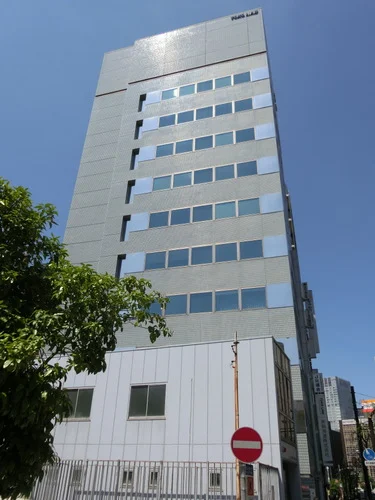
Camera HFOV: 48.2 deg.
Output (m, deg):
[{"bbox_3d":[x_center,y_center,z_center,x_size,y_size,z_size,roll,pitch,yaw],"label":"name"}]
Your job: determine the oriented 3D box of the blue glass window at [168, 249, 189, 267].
[{"bbox_3d":[-0.557,0.548,27.871,1.430,1.291,0.120,-7,-32,15],"label":"blue glass window"}]

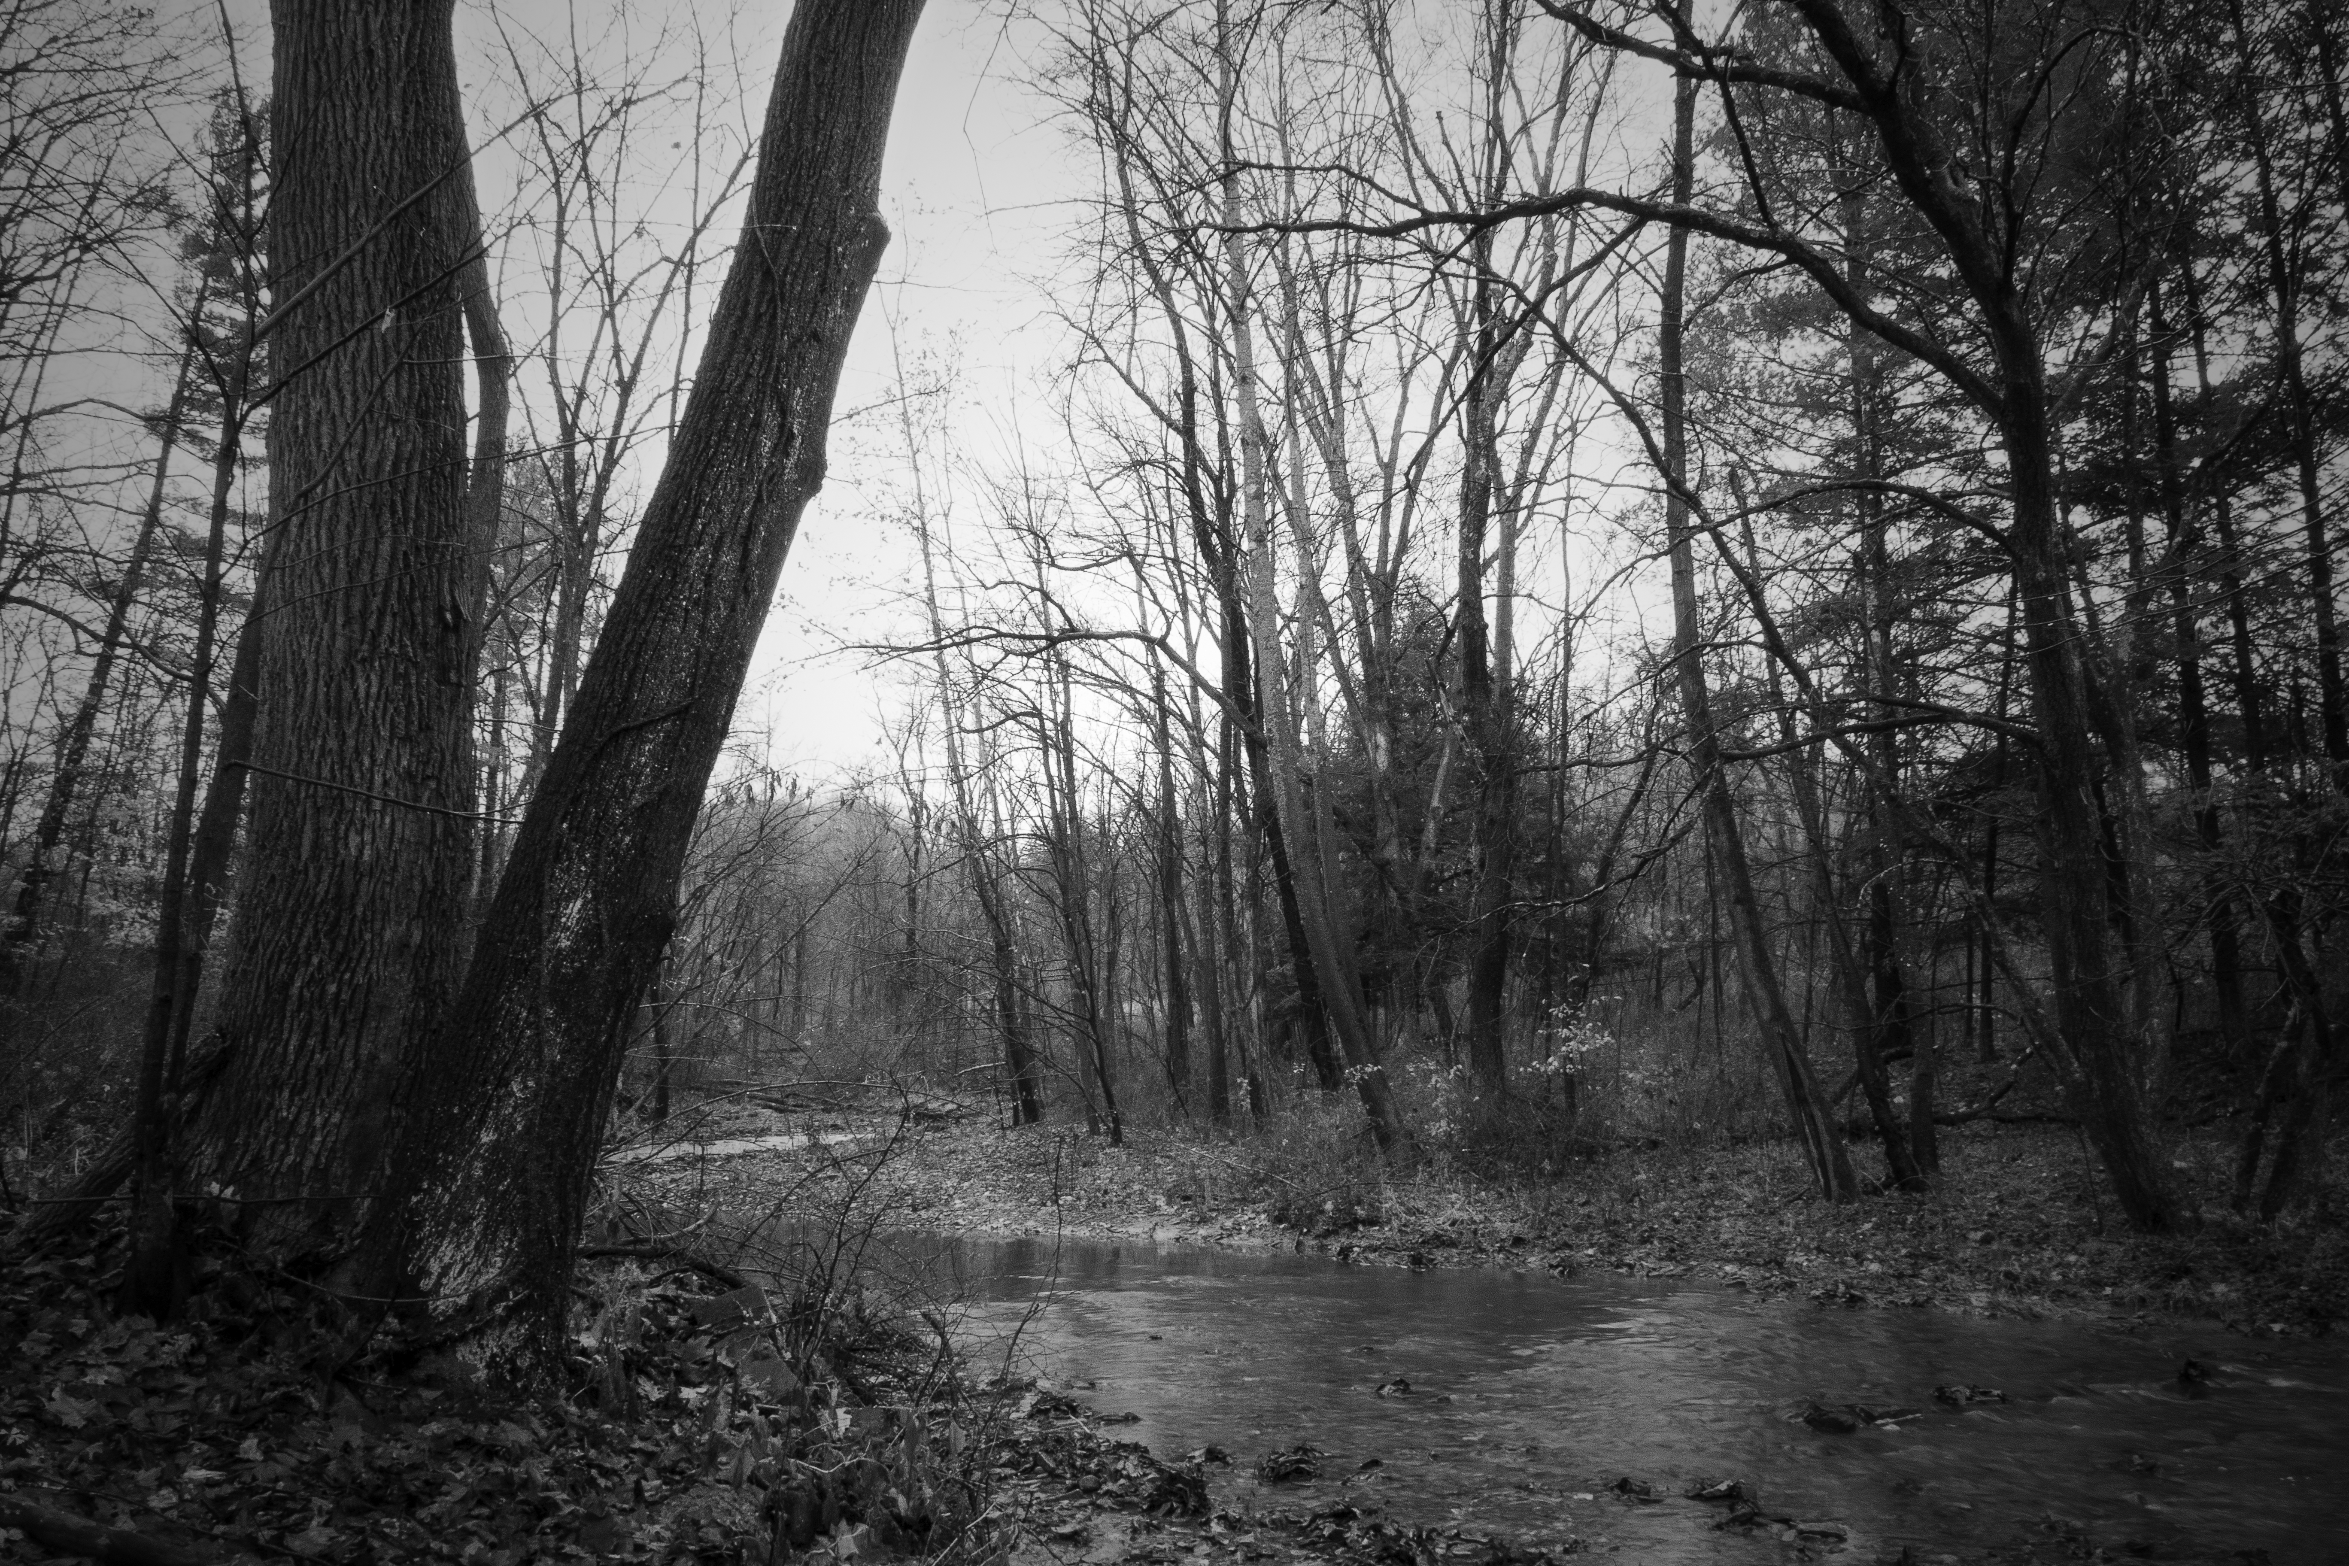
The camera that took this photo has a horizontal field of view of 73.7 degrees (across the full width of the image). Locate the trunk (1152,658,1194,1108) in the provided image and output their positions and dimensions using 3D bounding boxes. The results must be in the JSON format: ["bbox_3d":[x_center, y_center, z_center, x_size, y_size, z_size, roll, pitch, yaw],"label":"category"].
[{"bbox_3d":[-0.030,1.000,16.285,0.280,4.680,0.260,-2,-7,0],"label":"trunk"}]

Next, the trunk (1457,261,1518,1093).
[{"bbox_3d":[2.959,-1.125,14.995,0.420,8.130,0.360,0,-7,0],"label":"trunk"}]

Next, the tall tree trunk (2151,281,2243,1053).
[{"bbox_3d":[13.054,-1.730,20.111,0.360,10.030,0.340,-1,-7,0],"label":"tall tree trunk"}]

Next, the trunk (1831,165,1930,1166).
[{"bbox_3d":[5.211,-1.030,11.470,0.250,7.720,0.230,-1,-7,0],"label":"trunk"}]

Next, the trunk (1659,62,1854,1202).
[{"bbox_3d":[3.729,-1.162,10.264,0.600,7.640,0.360,-5,-7,-1],"label":"trunk"}]

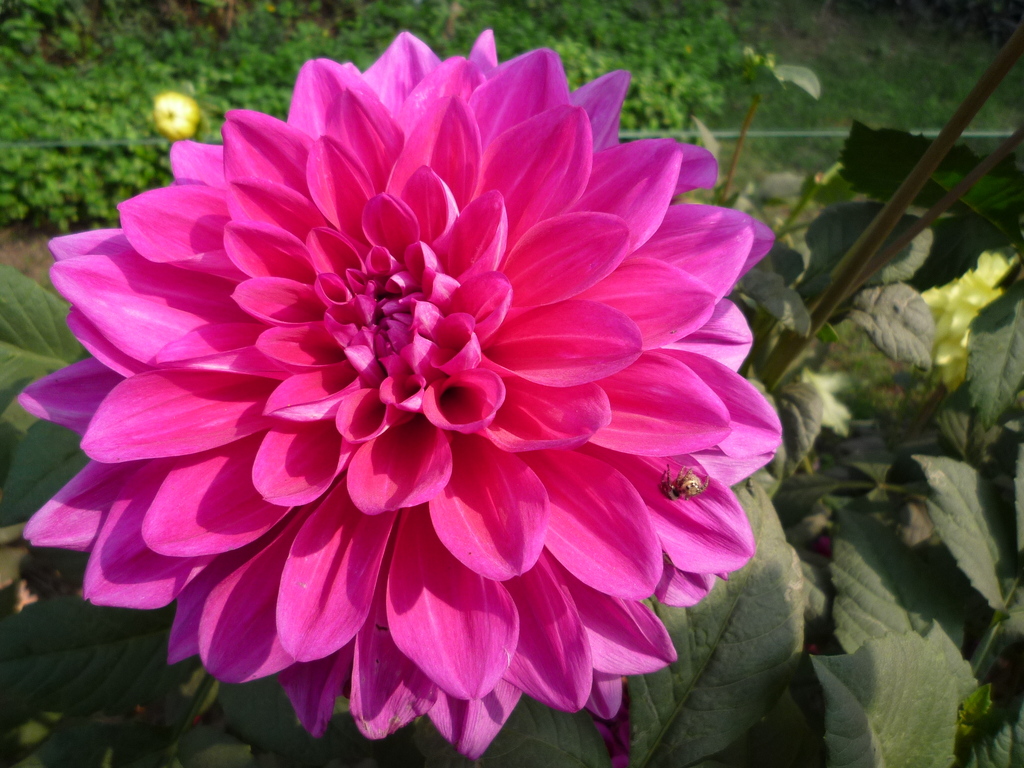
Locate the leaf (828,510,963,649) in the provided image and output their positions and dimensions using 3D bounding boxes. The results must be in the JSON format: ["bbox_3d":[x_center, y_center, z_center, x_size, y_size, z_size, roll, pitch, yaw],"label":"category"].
[{"bbox_3d":[0.186,0.093,0.360,0.055,0.015,0.077,-26,65,-21],"label":"leaf"}]

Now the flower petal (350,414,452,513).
[{"bbox_3d":[-0.029,0.020,0.193,0.025,0.014,0.031,-3,50,-4],"label":"flower petal"}]

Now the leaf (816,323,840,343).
[{"bbox_3d":[0.164,-0.027,0.385,0.014,0.004,0.010,32,64,0],"label":"leaf"}]

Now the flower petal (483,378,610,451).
[{"bbox_3d":[0.008,0.006,0.205,0.038,0.015,0.019,7,72,6],"label":"flower petal"}]

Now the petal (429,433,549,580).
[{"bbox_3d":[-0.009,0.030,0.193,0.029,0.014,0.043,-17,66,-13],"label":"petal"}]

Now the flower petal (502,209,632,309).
[{"bbox_3d":[0.016,-0.037,0.242,0.051,0.027,0.012,-28,-19,24],"label":"flower petal"}]

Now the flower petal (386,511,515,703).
[{"bbox_3d":[-0.020,0.060,0.217,0.036,0.014,0.062,-18,63,-4],"label":"flower petal"}]

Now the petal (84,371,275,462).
[{"bbox_3d":[-0.094,0.011,0.211,0.055,0.012,0.023,-12,71,-4],"label":"petal"}]

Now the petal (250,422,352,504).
[{"bbox_3d":[-0.059,0.023,0.215,0.022,0.012,0.036,35,48,12],"label":"petal"}]

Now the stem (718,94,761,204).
[{"bbox_3d":[0.123,-0.127,0.400,0.006,0.064,0.006,11,15,0],"label":"stem"}]

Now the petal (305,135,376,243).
[{"bbox_3d":[-0.050,-0.057,0.216,0.019,0.031,0.011,-31,12,-14],"label":"petal"}]

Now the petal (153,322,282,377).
[{"bbox_3d":[-0.083,-0.009,0.215,0.043,0.014,0.014,-1,63,5],"label":"petal"}]

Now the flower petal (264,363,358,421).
[{"bbox_3d":[-0.057,0.003,0.217,0.033,0.014,0.015,-29,71,-38],"label":"flower petal"}]

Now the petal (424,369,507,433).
[{"bbox_3d":[-0.014,0.005,0.203,0.021,0.018,0.022,-9,17,-16],"label":"petal"}]

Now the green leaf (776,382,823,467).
[{"bbox_3d":[0.130,0.018,0.340,0.028,0.042,0.012,15,-16,-27],"label":"green leaf"}]

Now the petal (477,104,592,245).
[{"bbox_3d":[0.006,-0.060,0.218,0.030,0.056,0.015,33,-10,5],"label":"petal"}]

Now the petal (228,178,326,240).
[{"bbox_3d":[-0.066,-0.049,0.212,0.035,0.017,0.014,30,6,3],"label":"petal"}]

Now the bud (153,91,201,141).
[{"bbox_3d":[-0.308,-0.247,0.680,0.041,0.041,0.041,4,28,8],"label":"bud"}]

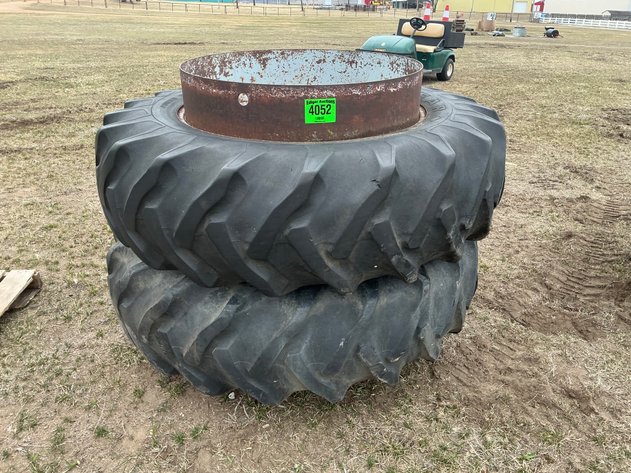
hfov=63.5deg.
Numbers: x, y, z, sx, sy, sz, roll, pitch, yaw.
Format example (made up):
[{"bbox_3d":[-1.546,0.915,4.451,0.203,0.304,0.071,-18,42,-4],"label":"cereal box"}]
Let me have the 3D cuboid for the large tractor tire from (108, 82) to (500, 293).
[{"bbox_3d":[-0.054,-0.356,2.316,1.737,0.485,1.737,0,26,0],"label":"large tractor tire"}]

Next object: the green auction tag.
[{"bbox_3d":[0.019,-0.425,1.733,0.107,0.081,0.005,-3,27,-8],"label":"green auction tag"}]

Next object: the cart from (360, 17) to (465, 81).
[{"bbox_3d":[1.930,-3.640,10.050,1.180,1.180,2.500,18,30,32],"label":"cart"}]

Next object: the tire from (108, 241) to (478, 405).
[{"bbox_3d":[-0.100,0.076,2.556,1.732,0.502,1.732,0,26,0],"label":"tire"}]

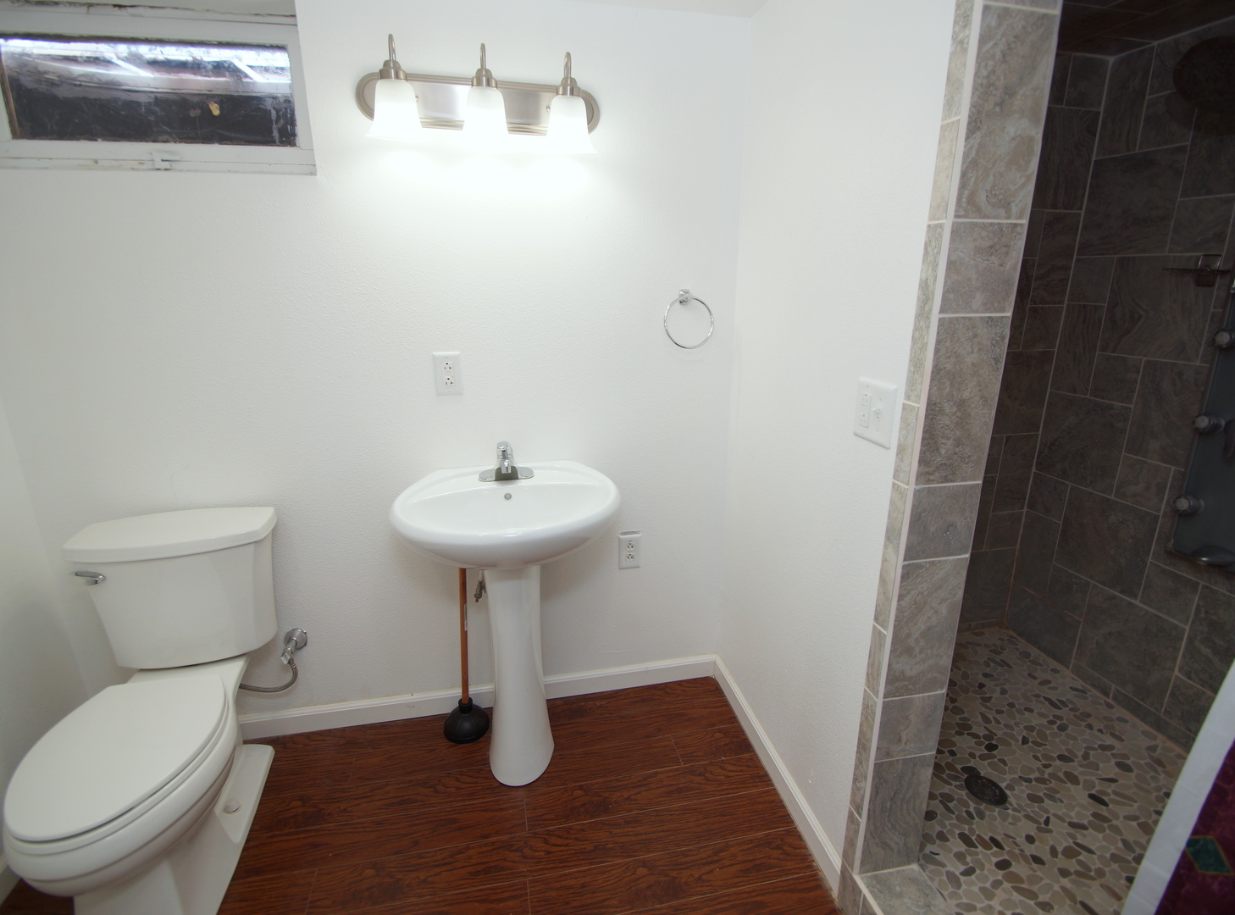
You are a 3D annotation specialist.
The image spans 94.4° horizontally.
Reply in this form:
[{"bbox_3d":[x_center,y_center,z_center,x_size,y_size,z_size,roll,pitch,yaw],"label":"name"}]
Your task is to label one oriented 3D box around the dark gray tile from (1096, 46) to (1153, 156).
[{"bbox_3d":[1.594,-1.095,1.790,0.012,0.300,0.148,-2,15,-8],"label":"dark gray tile"}]

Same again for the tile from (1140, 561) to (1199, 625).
[{"bbox_3d":[1.661,0.408,1.720,0.012,0.148,0.148,-2,15,-8],"label":"tile"}]

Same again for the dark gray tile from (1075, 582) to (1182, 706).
[{"bbox_3d":[1.649,0.608,1.850,0.012,0.300,0.300,-2,15,-8],"label":"dark gray tile"}]

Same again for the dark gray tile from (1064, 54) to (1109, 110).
[{"bbox_3d":[1.476,-1.178,1.803,0.145,0.145,0.010,-3,16,-11],"label":"dark gray tile"}]

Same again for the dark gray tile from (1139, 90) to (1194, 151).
[{"bbox_3d":[1.591,-0.975,1.652,0.010,0.148,0.148,-3,16,-10],"label":"dark gray tile"}]

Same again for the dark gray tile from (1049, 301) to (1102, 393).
[{"bbox_3d":[1.580,-0.365,1.964,0.010,0.299,0.148,-3,16,-10],"label":"dark gray tile"}]

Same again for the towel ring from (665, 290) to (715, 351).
[{"bbox_3d":[0.218,-0.418,1.740,0.154,0.176,0.055,-3,16,-10],"label":"towel ring"}]

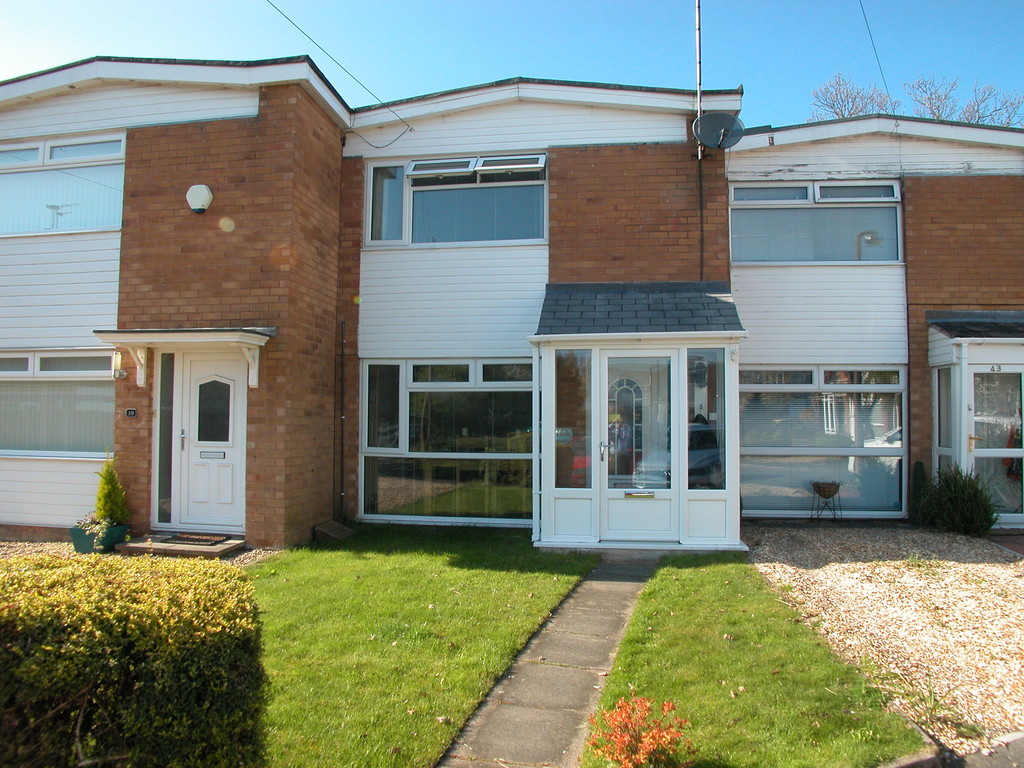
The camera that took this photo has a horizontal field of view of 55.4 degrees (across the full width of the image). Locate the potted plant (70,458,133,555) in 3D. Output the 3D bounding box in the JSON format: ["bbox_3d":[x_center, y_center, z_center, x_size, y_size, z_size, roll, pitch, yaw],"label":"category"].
[{"bbox_3d":[-4.430,1.283,10.484,0.430,1.020,0.430,0,-2,12],"label":"potted plant"}]

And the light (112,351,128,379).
[{"bbox_3d":[-4.375,-0.216,10.910,0.130,0.300,0.140,0,-2,12],"label":"light"}]

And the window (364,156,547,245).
[{"bbox_3d":[-0.708,-2.245,12.012,2.340,1.140,0.120,0,-3,11],"label":"window"}]

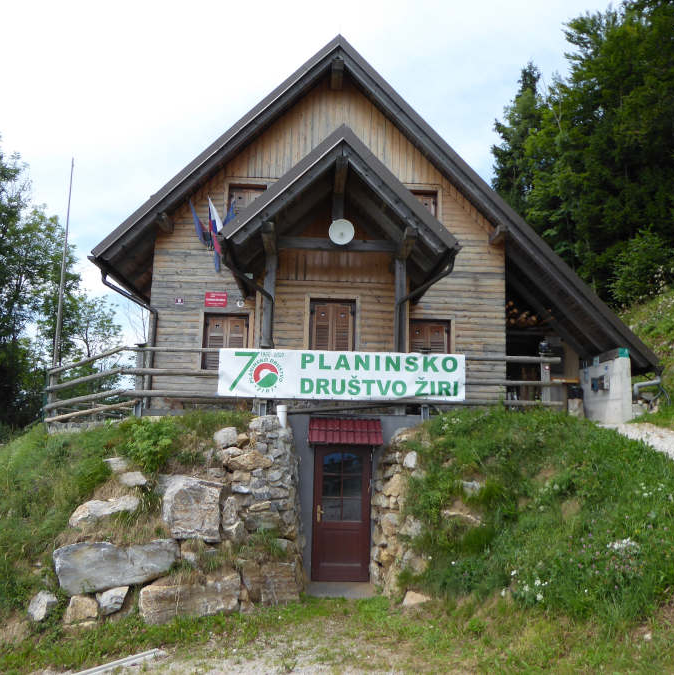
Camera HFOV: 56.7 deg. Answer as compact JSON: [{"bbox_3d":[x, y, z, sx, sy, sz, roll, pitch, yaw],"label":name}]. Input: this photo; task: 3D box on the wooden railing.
[{"bbox_3d":[-1.006,0.995,11.141,9.310,1.220,2.420,2,-9,-2],"label":"wooden railing"}]

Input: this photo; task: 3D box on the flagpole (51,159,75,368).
[{"bbox_3d":[-5.017,-1.056,11.414,0.100,4.680,0.100,2,-8,-2],"label":"flagpole"}]

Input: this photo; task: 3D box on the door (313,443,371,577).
[{"bbox_3d":[0.082,2.644,9.448,0.887,2.002,0.080,2,-8,-2],"label":"door"}]

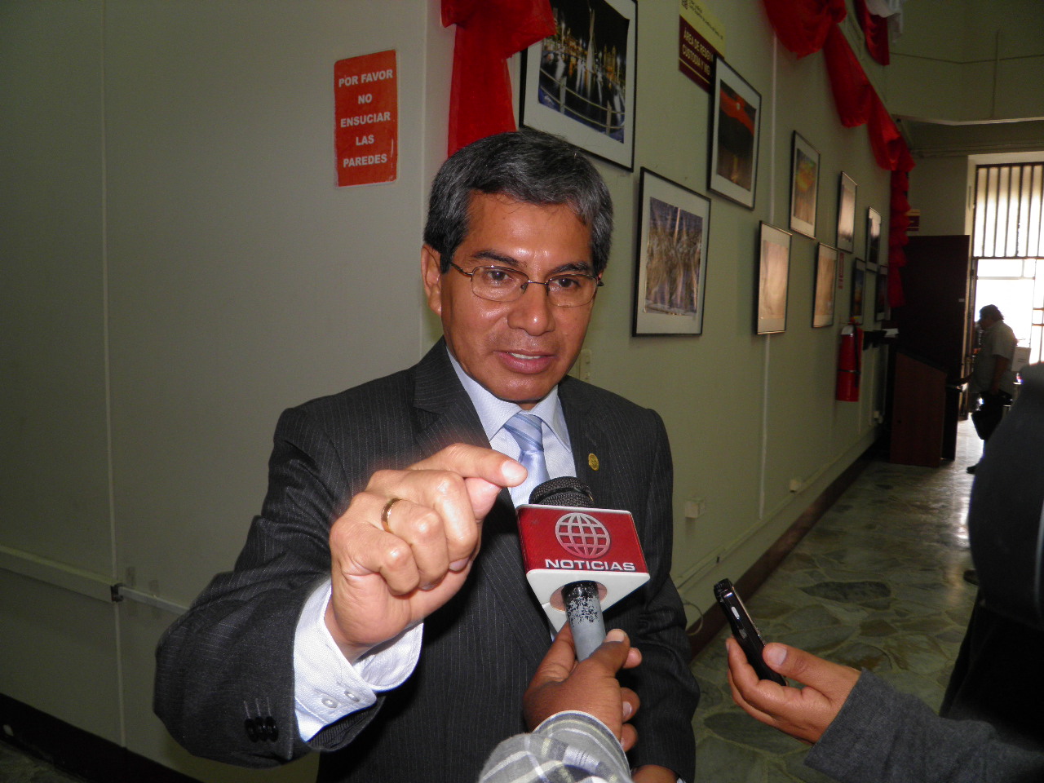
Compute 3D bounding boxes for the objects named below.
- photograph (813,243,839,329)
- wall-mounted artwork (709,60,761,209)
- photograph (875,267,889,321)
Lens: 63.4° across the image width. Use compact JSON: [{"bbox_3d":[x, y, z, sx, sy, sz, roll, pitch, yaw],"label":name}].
[{"bbox_3d":[2.242,-0.772,6.226,0.030,0.576,0.780,3,6,29],"label":"photograph"},{"bbox_3d":[1.012,-1.189,3.982,0.030,0.576,0.780,3,6,29],"label":"wall-mounted artwork"},{"bbox_3d":[3.920,-1.055,9.202,0.030,0.576,0.780,3,6,29],"label":"photograph"}]

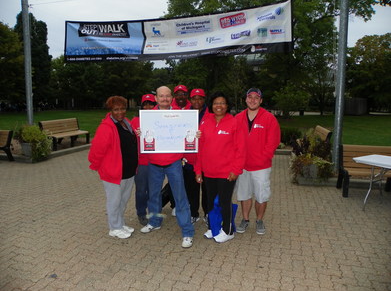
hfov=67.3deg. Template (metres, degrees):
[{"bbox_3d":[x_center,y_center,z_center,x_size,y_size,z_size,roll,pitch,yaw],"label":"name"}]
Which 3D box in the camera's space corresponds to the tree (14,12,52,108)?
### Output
[{"bbox_3d":[-25.700,-13.564,46.578,6.200,16.200,6.200,0,8,0],"label":"tree"}]

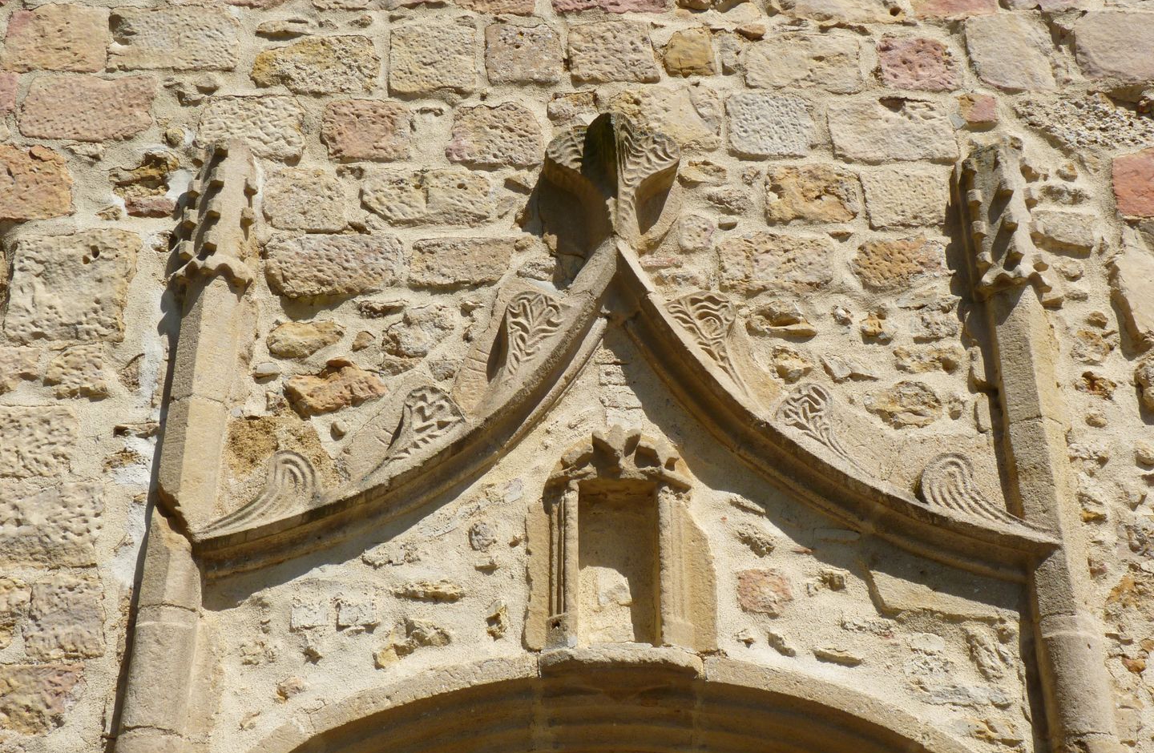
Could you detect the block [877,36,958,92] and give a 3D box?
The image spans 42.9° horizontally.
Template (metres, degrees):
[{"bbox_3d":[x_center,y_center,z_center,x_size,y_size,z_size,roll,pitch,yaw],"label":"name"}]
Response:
[{"bbox_3d":[1.184,-1.040,5.181,0.280,0.244,0.200,0,-28,0],"label":"block"}]

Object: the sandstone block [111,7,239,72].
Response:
[{"bbox_3d":[-1.403,-1.136,5.191,0.459,0.282,0.180,0,-27,0],"label":"sandstone block"}]

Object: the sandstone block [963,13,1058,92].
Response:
[{"bbox_3d":[1.510,-1.081,5.214,0.300,0.348,0.220,0,-28,0],"label":"sandstone block"}]

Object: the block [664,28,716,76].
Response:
[{"bbox_3d":[0.391,-1.093,5.146,0.178,0.211,0.140,0,-27,0],"label":"block"}]

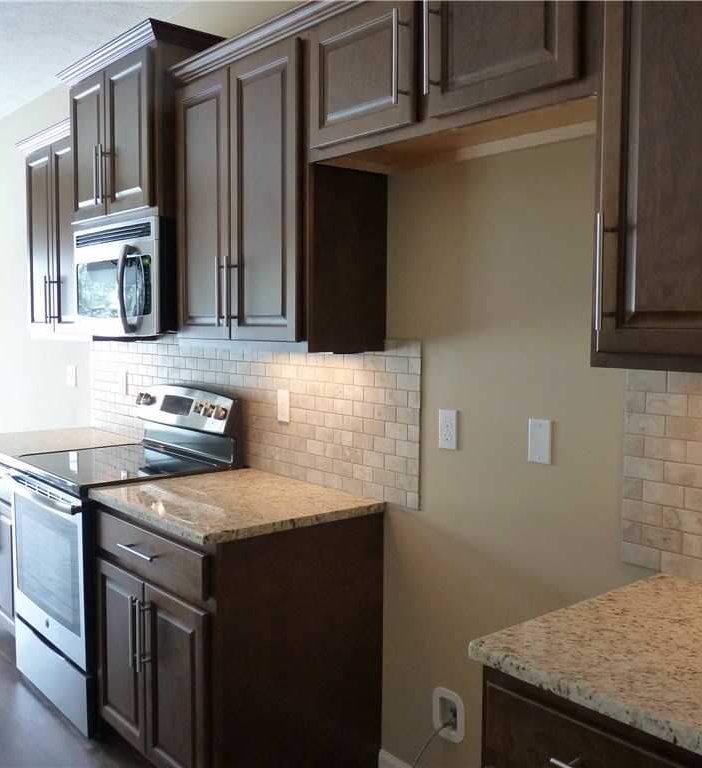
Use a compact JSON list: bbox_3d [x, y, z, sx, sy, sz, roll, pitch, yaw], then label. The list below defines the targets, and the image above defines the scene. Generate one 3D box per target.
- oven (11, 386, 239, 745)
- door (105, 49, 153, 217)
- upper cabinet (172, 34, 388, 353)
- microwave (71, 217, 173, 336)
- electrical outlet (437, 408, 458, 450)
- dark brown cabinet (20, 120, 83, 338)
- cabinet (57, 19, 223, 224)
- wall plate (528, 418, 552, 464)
[{"bbox_3d":[-0.914,0.613,3.166,0.670,1.190,0.762,-3,5,-41],"label":"oven"},{"bbox_3d":[-0.810,-0.899,2.898,0.022,0.534,0.351,-3,5,-41],"label":"door"},{"bbox_3d":[-0.261,-0.562,2.639,0.333,0.894,0.761,-3,5,-41],"label":"upper cabinet"},{"bbox_3d":[-0.782,-0.405,3.188,0.420,0.415,0.760,-3,5,-41],"label":"microwave"},{"bbox_3d":[0.278,0.133,2.305,0.008,0.114,0.071,-3,5,-41],"label":"electrical outlet"},{"bbox_3d":[-1.263,-0.681,3.777,0.360,0.946,0.790,-3,5,-41],"label":"dark brown cabinet"},{"bbox_3d":[-0.783,-0.930,3.138,0.445,0.638,0.830,-3,5,-41],"label":"cabinet"},{"bbox_3d":[0.486,0.149,2.063,0.008,0.114,0.071,-3,5,-41],"label":"wall plate"}]

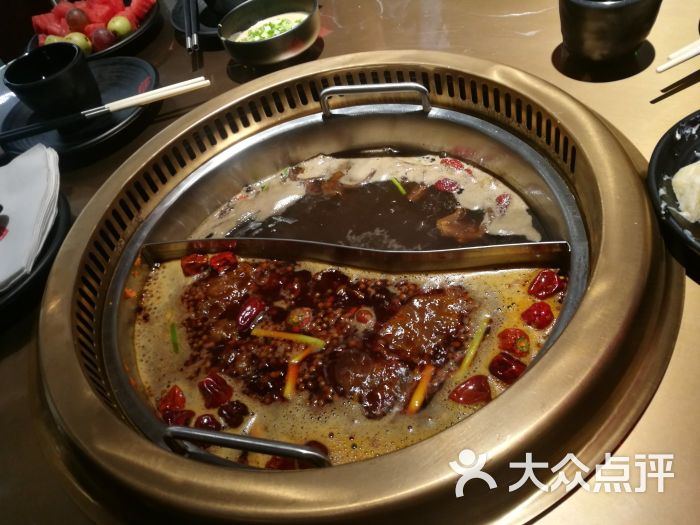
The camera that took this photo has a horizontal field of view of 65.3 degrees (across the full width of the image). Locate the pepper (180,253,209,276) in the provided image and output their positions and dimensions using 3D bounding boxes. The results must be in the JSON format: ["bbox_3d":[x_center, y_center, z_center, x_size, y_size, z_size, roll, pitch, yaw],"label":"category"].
[{"bbox_3d":[-0.138,0.002,0.486,0.027,0.018,0.020,-13,48,4],"label":"pepper"}]

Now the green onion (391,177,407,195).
[{"bbox_3d":[0.047,-0.073,0.524,0.004,0.004,0.028,-24,49,-6],"label":"green onion"}]

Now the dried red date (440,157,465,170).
[{"bbox_3d":[0.099,-0.095,0.527,0.025,0.013,0.016,26,61,31],"label":"dried red date"}]

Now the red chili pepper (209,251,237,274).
[{"bbox_3d":[-0.112,0.000,0.481,0.027,0.018,0.020,-14,48,3],"label":"red chili pepper"}]

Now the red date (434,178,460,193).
[{"bbox_3d":[0.091,-0.072,0.510,0.026,0.014,0.016,11,54,23],"label":"red date"}]

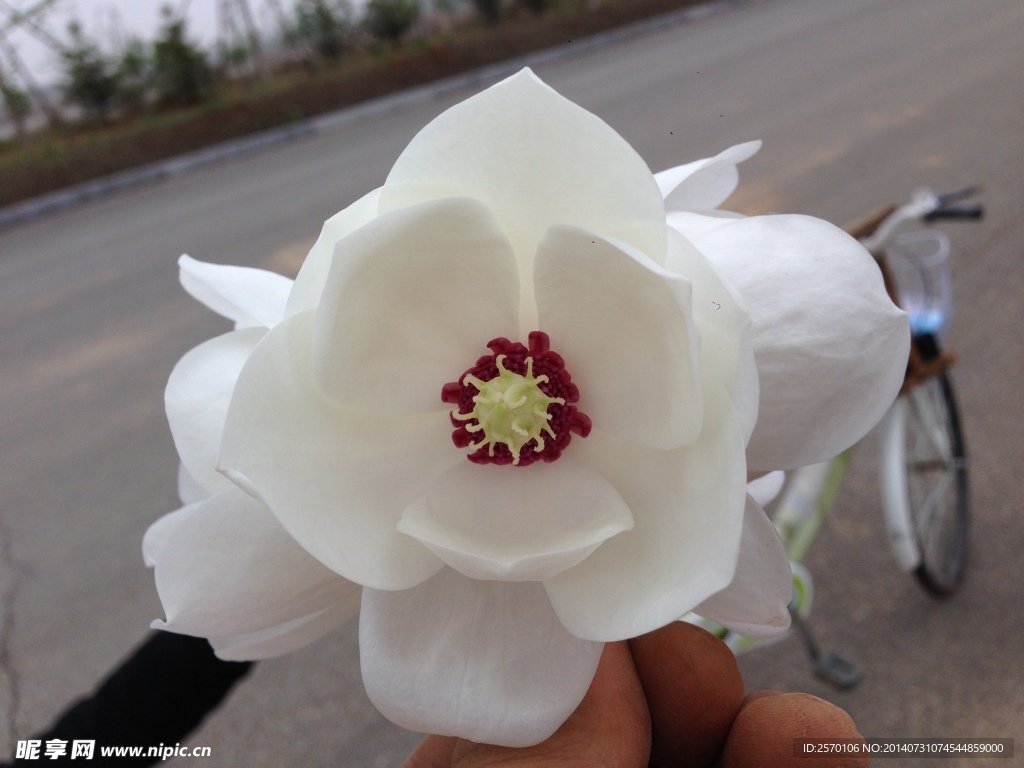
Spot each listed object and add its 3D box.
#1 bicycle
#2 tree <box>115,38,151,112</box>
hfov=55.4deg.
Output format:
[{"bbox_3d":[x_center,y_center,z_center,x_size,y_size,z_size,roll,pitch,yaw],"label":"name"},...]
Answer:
[{"bbox_3d":[0.581,0.187,2.067,1.660,1.050,0.540,-22,24,-29],"label":"bicycle"},{"bbox_3d":[-10.108,-8.190,26.000,0.950,2.000,0.950,-16,22,-16],"label":"tree"}]

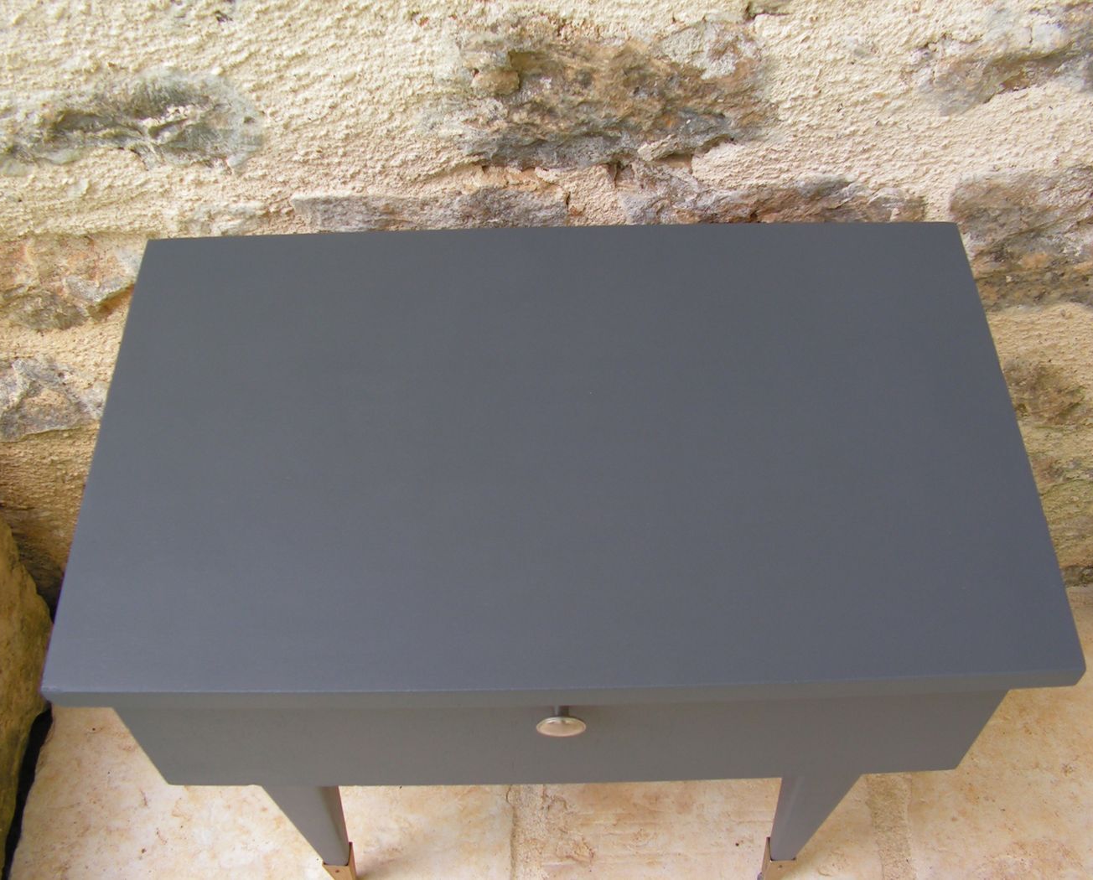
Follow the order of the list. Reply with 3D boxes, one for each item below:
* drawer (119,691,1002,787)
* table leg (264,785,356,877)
[{"bbox_3d":[0.006,0.052,0.793,0.508,0.164,0.289,-1,54,0],"label":"drawer"},{"bbox_3d":[-0.179,0.291,0.951,0.054,0.366,0.049,-1,54,0],"label":"table leg"}]

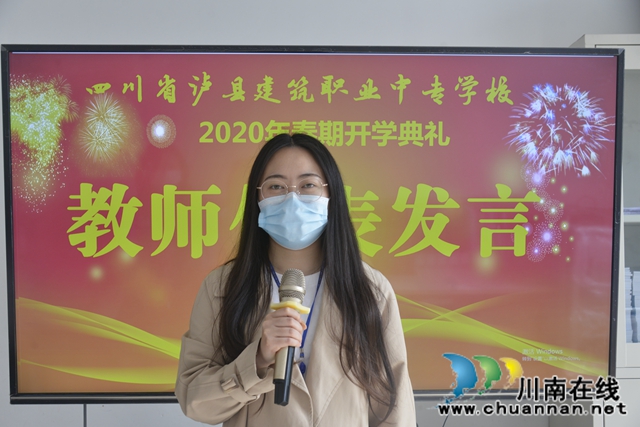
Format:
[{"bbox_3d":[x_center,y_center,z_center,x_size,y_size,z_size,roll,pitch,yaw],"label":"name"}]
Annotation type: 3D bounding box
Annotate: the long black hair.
[{"bbox_3d":[-0.026,0.112,1.560,0.345,0.550,0.245,0,3,-1],"label":"long black hair"}]

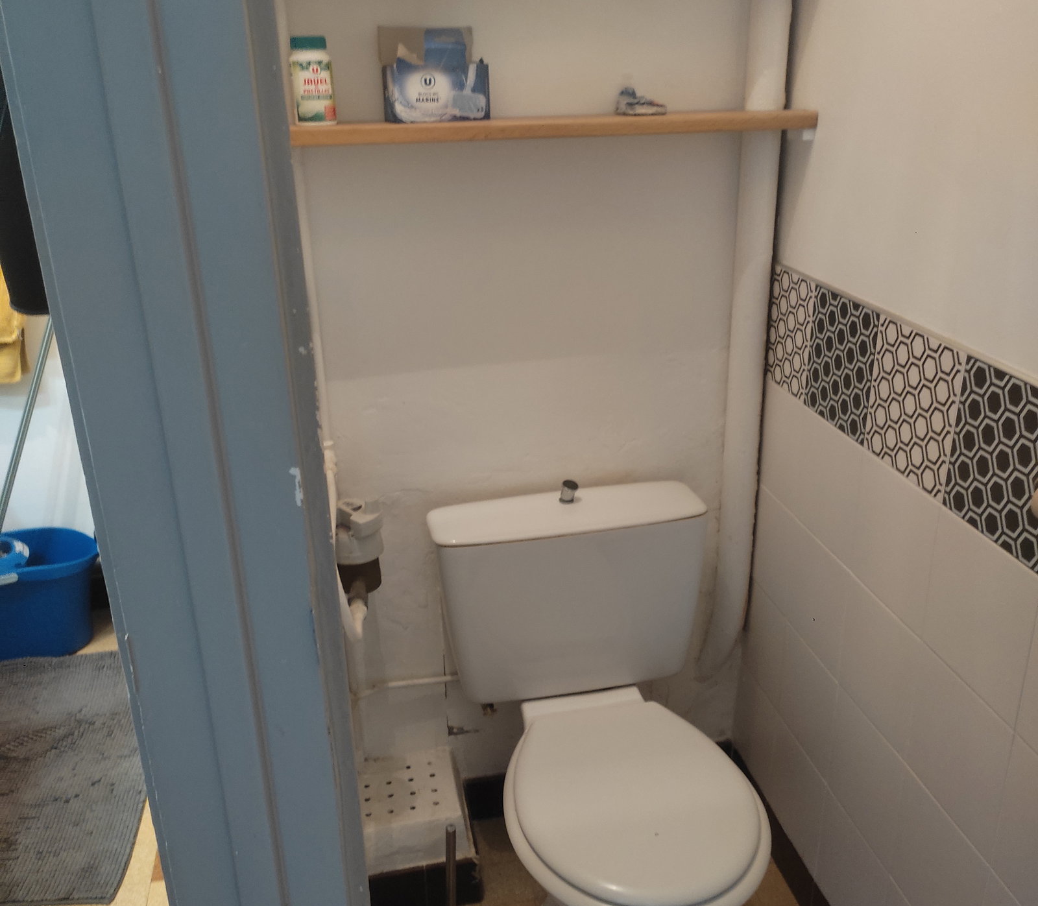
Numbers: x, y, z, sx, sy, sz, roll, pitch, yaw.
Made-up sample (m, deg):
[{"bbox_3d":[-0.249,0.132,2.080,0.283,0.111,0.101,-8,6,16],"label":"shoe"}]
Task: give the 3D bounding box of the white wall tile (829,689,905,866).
[{"bbox_3d":[0.536,0.501,1.611,0.010,0.200,0.200,-5,22,-10],"label":"white wall tile"}]

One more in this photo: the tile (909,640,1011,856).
[{"bbox_3d":[0.564,0.381,1.335,0.010,0.200,0.200,-5,22,-9],"label":"tile"}]

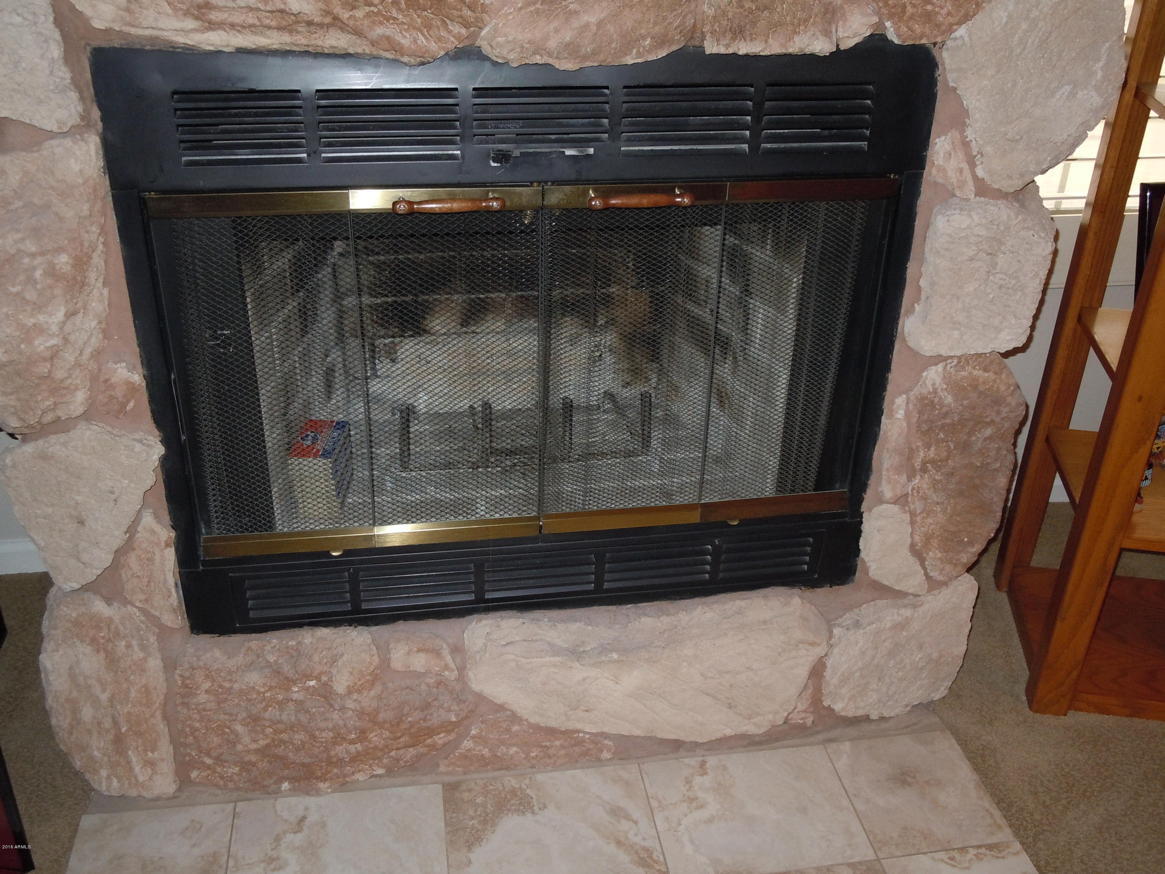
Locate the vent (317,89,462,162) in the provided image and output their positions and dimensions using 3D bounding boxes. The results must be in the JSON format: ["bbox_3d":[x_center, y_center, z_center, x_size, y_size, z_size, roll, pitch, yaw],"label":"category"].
[{"bbox_3d":[-0.225,-0.364,1.301,0.163,0.086,0.018,-3,28,-9],"label":"vent"}]

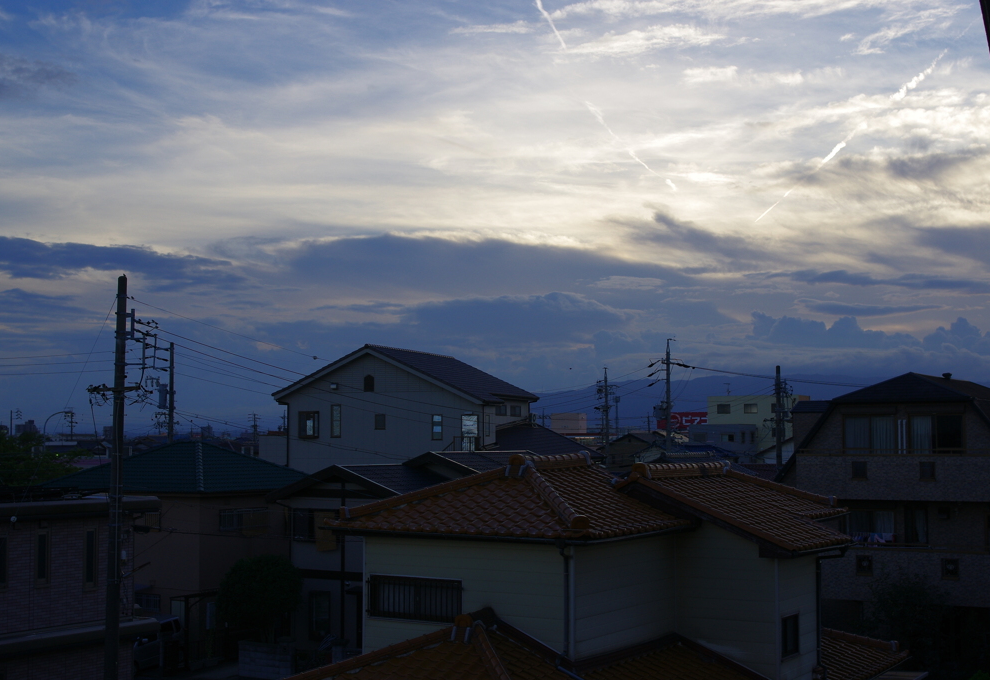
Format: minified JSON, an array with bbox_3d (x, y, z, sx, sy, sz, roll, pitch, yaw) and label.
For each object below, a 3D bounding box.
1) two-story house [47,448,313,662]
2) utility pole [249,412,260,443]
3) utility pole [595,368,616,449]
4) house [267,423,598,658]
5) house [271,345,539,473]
[{"bbox_3d":[-11.482,7.627,49.967,8.500,7.500,8.100,-3,-5,32],"label":"two-story house"},{"bbox_3d":[-43.159,19.057,234.230,1.900,12.400,1.000,-3,-5,32],"label":"utility pole"},{"bbox_3d":[10.113,9.566,117.614,1.900,13.800,1.100,-3,-5,32],"label":"utility pole"},{"bbox_3d":[-1.751,7.462,47.113,7.980,7.400,10.300,-3,-5,32],"label":"house"},{"bbox_3d":[-4.333,6.978,73.953,12.500,12.400,11.600,-2,-5,21],"label":"house"}]

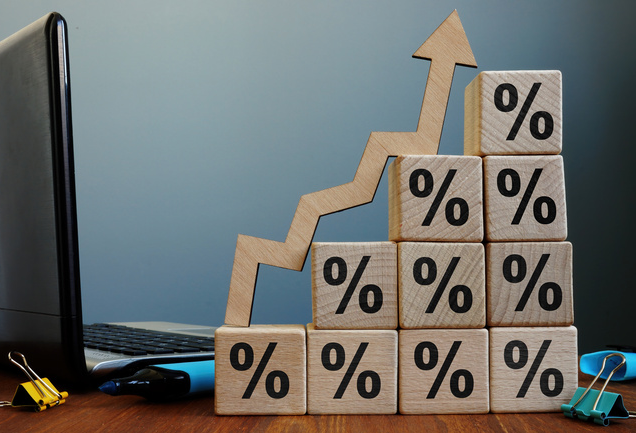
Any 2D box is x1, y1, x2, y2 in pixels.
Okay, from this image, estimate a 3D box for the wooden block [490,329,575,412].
[{"bbox_3d":[0.108,0.078,0.430,0.044,0.043,0.044,0,-2,-1],"label":"wooden block"}]

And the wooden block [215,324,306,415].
[{"bbox_3d":[-0.029,0.079,0.429,0.045,0.043,0.044,0,-2,-1],"label":"wooden block"}]

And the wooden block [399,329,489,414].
[{"bbox_3d":[0.063,0.079,0.429,0.045,0.043,0.044,0,-2,-1],"label":"wooden block"}]

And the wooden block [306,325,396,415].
[{"bbox_3d":[0.017,0.079,0.429,0.045,0.042,0.044,0,-2,-1],"label":"wooden block"}]

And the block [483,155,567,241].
[{"bbox_3d":[0.105,-0.008,0.435,0.041,0.044,0.044,0,-2,-1],"label":"block"}]

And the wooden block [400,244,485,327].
[{"bbox_3d":[0.062,0.036,0.432,0.044,0.043,0.044,0,-2,-1],"label":"wooden block"}]

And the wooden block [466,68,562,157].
[{"bbox_3d":[0.104,-0.052,0.435,0.041,0.043,0.044,0,-2,-1],"label":"wooden block"}]

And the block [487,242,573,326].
[{"bbox_3d":[0.108,0.035,0.435,0.044,0.043,0.044,0,-2,-1],"label":"block"}]

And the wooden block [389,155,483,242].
[{"bbox_3d":[0.062,-0.008,0.434,0.043,0.044,0.044,0,-2,-1],"label":"wooden block"}]

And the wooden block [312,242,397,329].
[{"bbox_3d":[0.019,0.036,0.431,0.042,0.044,0.044,0,-2,-1],"label":"wooden block"}]

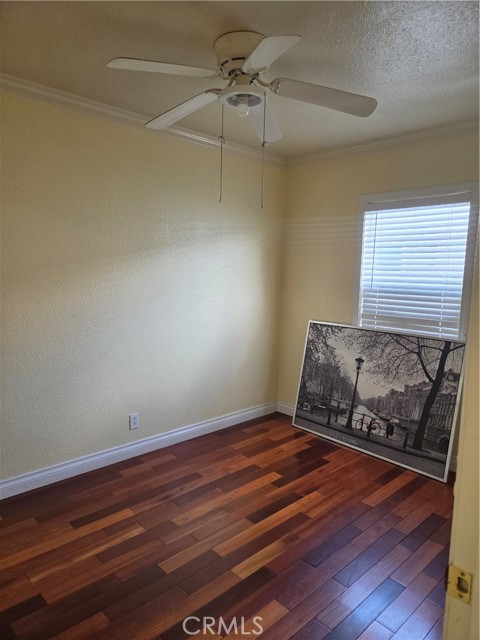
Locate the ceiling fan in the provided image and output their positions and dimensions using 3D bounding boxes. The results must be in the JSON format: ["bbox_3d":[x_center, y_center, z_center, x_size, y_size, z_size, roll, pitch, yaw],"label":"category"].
[{"bbox_3d":[-0.022,-1.118,2.003,1.200,0.305,1.200,-5,10,-43],"label":"ceiling fan"}]

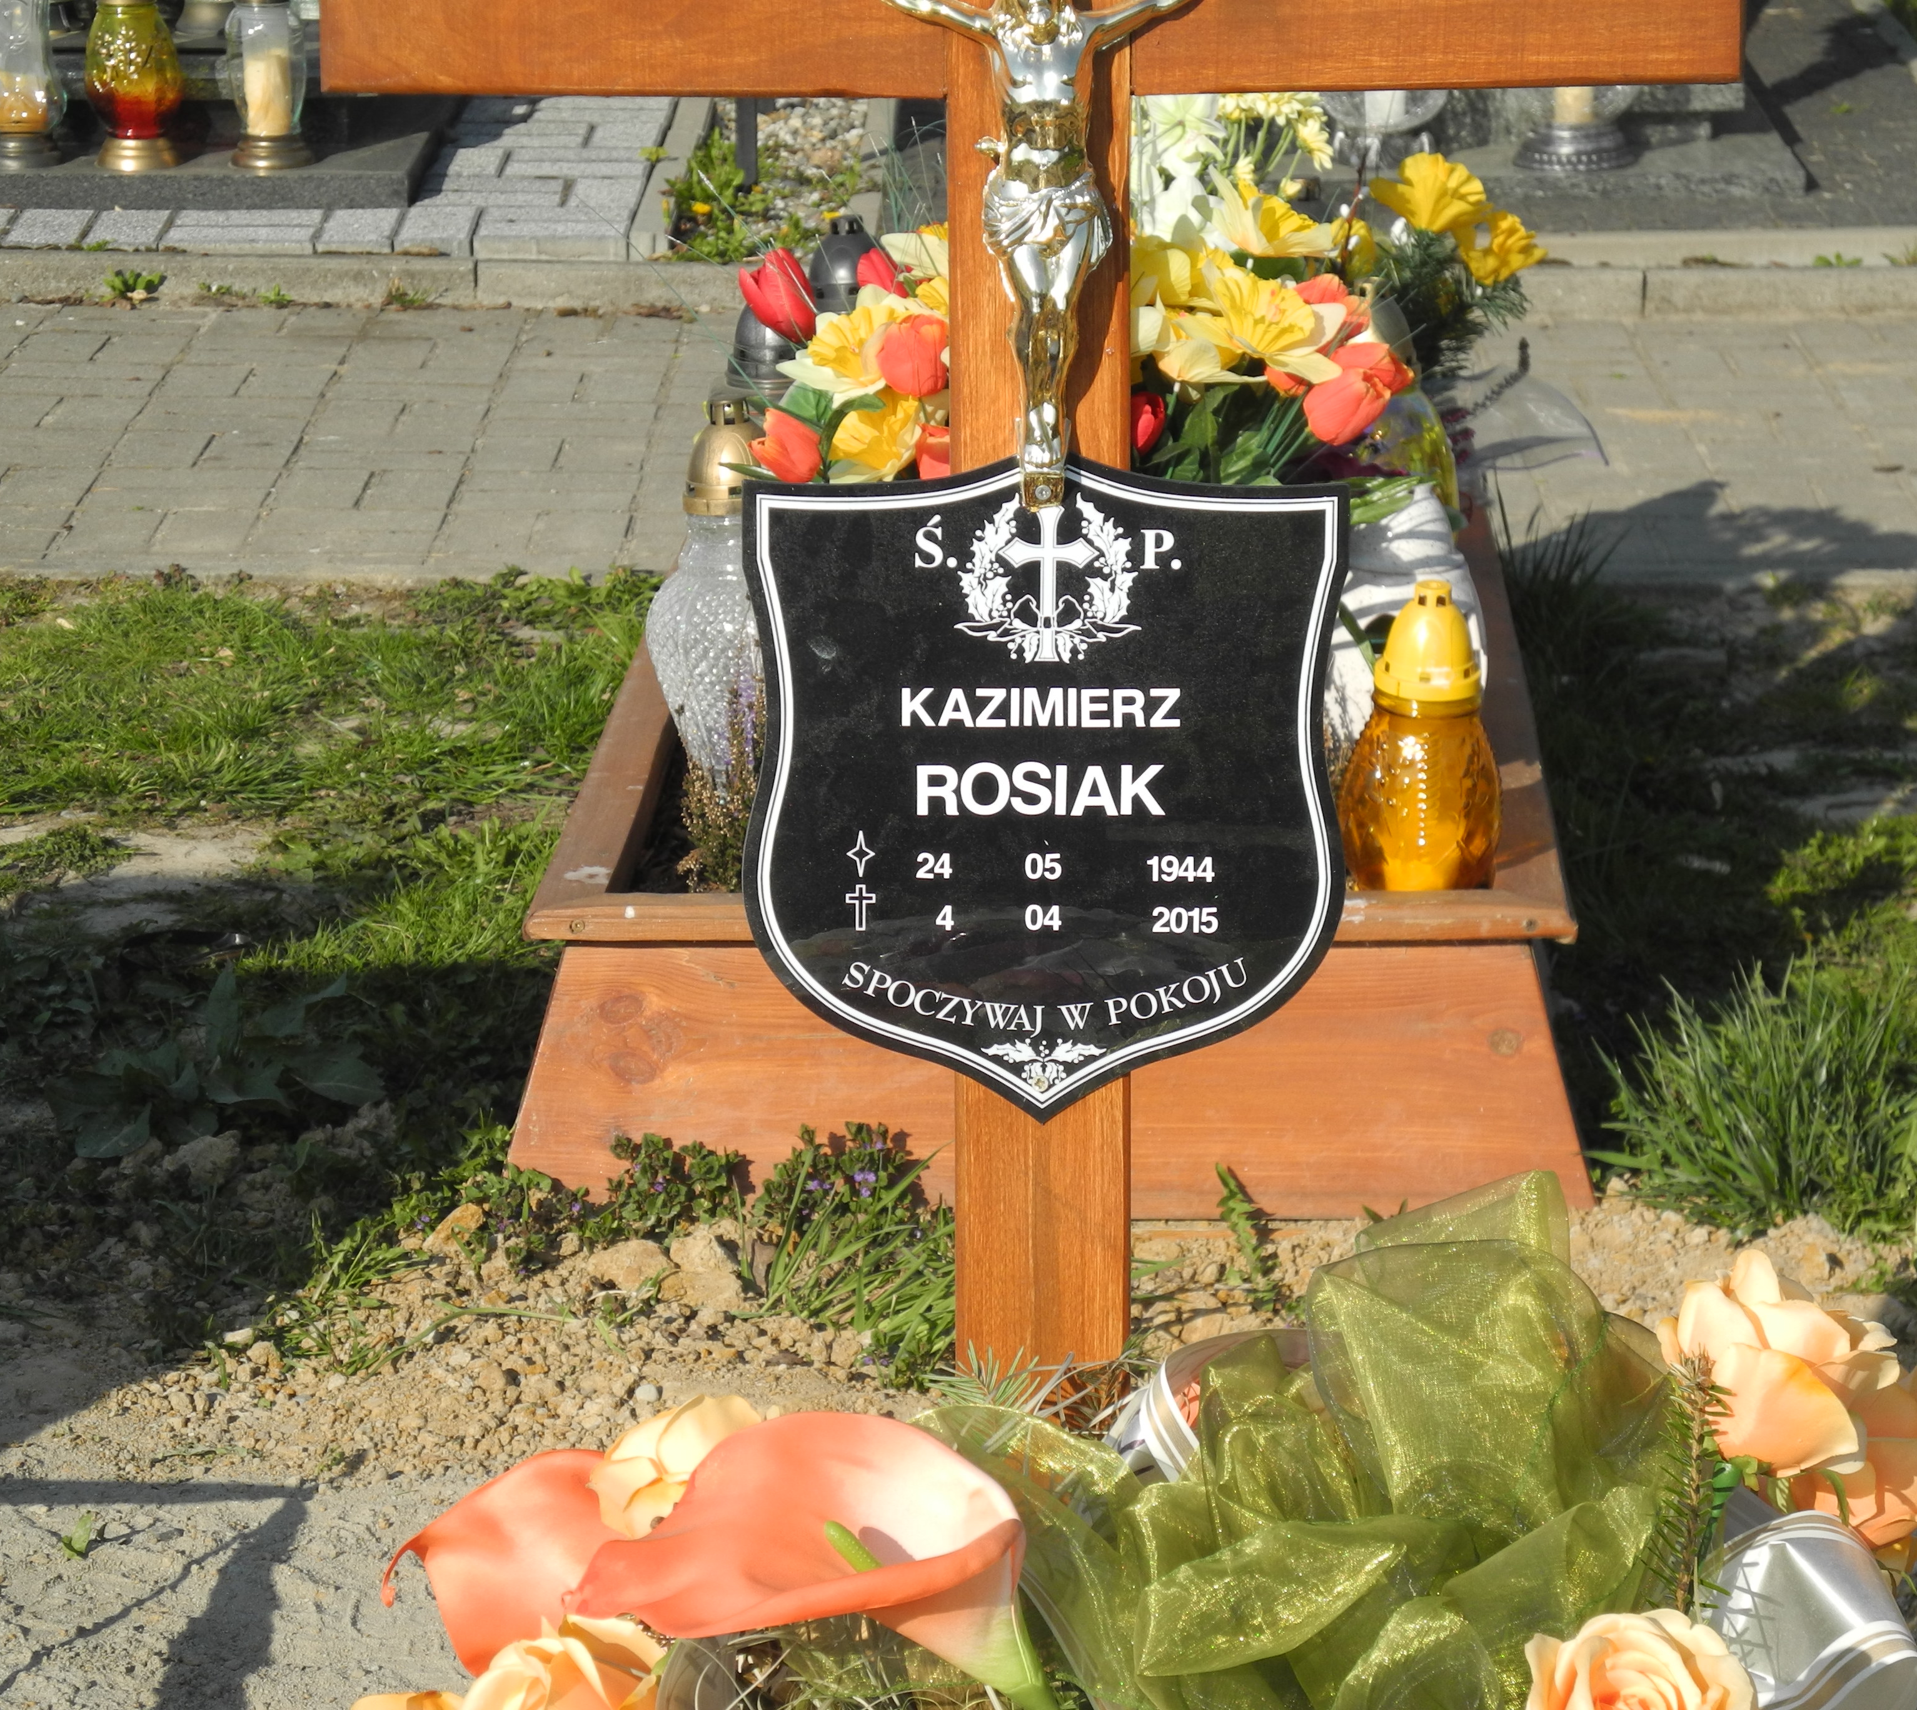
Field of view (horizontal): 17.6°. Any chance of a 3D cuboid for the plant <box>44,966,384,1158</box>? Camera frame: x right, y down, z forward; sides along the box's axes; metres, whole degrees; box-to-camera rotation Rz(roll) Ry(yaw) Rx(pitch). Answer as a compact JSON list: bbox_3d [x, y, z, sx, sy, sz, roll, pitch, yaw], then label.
[{"bbox_3d":[-0.550,0.153,4.580,0.250,0.100,0.210,-2,15,-7],"label":"plant"}]

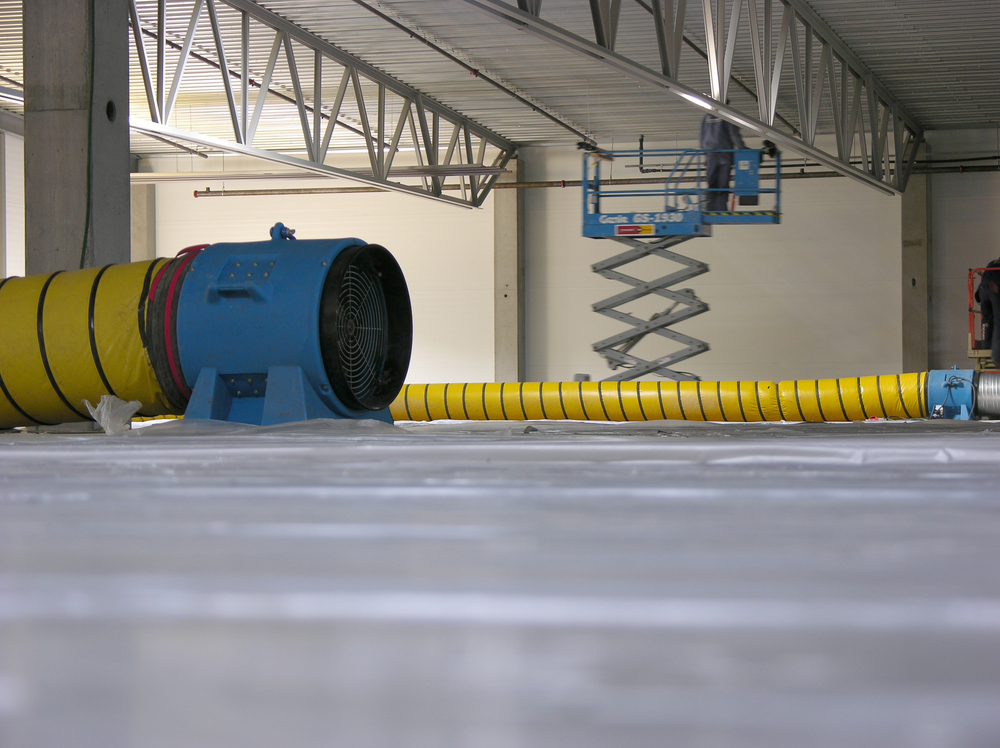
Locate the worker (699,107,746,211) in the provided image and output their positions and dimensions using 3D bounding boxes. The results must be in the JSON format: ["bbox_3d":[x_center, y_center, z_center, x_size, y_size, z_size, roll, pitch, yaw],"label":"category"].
[{"bbox_3d":[2.914,-2.895,42.000,0.550,1.770,0.450,-1,-1,35],"label":"worker"}]

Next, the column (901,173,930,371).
[{"bbox_3d":[6.089,-1.365,46.400,0.380,4.000,0.380,-1,-1,20],"label":"column"}]

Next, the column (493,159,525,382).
[{"bbox_3d":[0.146,-1.295,48.700,0.380,4.000,0.380,-1,-1,20],"label":"column"}]

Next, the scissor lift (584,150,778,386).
[{"bbox_3d":[2.411,-1.192,42.100,2.550,3.550,0.780,-1,-1,15],"label":"scissor lift"}]

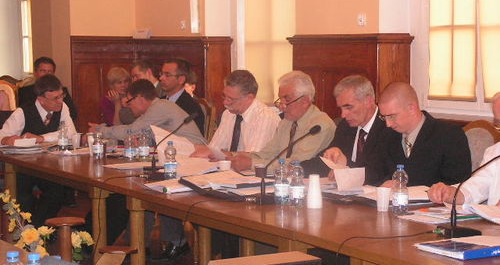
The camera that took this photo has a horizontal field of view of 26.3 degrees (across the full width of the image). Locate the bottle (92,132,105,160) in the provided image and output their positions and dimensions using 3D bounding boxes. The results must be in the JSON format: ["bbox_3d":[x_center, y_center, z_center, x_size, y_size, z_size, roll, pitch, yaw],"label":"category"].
[{"bbox_3d":[-0.968,0.069,6.830,0.066,0.205,0.066,-1,5,0],"label":"bottle"}]

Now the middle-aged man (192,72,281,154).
[{"bbox_3d":[-0.087,0.316,6.023,0.780,1.320,0.560,-4,6,-37],"label":"middle-aged man"}]

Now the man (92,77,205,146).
[{"bbox_3d":[-0.645,0.280,7.030,0.880,1.240,0.580,-2,5,-13],"label":"man"}]

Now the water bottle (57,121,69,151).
[{"bbox_3d":[-1.309,0.022,7.500,0.066,0.205,0.066,-1,5,0],"label":"water bottle"}]

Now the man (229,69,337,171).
[{"bbox_3d":[0.219,0.355,5.497,0.780,1.320,0.560,-4,6,-37],"label":"man"}]

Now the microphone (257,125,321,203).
[{"bbox_3d":[0.176,0.142,4.988,0.370,0.330,0.120,-4,6,-31],"label":"microphone"}]

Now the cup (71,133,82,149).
[{"bbox_3d":[-1.201,0.062,7.400,0.072,0.097,0.072,-1,5,0],"label":"cup"}]

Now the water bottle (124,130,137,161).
[{"bbox_3d":[-0.771,0.079,6.900,0.066,0.205,0.066,-1,5,0],"label":"water bottle"}]

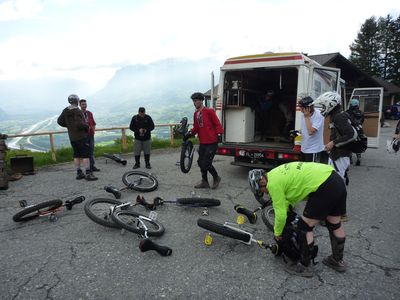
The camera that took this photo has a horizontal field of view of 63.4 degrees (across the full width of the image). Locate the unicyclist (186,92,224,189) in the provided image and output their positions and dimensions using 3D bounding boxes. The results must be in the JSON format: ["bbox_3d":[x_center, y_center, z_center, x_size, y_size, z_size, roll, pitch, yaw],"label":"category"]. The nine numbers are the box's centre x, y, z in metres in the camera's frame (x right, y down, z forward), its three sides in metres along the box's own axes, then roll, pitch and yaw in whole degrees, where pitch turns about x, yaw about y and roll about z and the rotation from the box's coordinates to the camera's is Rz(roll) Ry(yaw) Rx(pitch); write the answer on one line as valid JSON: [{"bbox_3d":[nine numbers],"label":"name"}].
[{"bbox_3d":[0.111,-0.155,5.987,0.620,1.780,0.550,7,10,40],"label":"unicyclist"}]

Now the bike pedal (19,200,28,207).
[{"bbox_3d":[-2.340,0.700,4.280,0.100,0.100,0.035,-15,-9,-30],"label":"bike pedal"}]

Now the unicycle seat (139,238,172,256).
[{"bbox_3d":[-0.452,1.002,3.300,0.340,0.170,0.120,13,12,4],"label":"unicycle seat"}]

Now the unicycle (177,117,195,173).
[{"bbox_3d":[-0.275,-0.050,6.130,0.400,1.060,0.640,4,32,17],"label":"unicycle"}]

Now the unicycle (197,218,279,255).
[{"bbox_3d":[0.405,0.917,3.470,0.980,0.400,0.640,12,-14,36],"label":"unicycle"}]

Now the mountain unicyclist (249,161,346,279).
[{"bbox_3d":[0.977,0.604,3.175,0.920,1.060,0.580,3,9,22],"label":"mountain unicyclist"}]

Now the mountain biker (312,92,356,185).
[{"bbox_3d":[1.799,0.109,4.327,0.600,1.720,0.500,-1,8,-6],"label":"mountain biker"}]

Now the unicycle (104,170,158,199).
[{"bbox_3d":[-1.208,0.634,5.933,0.700,0.420,1.085,29,24,22],"label":"unicycle"}]

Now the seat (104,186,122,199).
[{"bbox_3d":[-1.470,0.719,5.524,0.360,0.180,0.130,29,24,22],"label":"seat"}]

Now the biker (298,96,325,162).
[{"bbox_3d":[1.758,0.010,5.101,0.420,1.700,0.480,-3,8,-17],"label":"biker"}]

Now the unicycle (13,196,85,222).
[{"bbox_3d":[-2.020,0.785,4.400,0.660,0.400,0.970,-23,-9,33],"label":"unicycle"}]

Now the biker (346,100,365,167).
[{"bbox_3d":[4.144,-0.436,8.418,0.550,1.760,0.460,-2,11,-15],"label":"biker"}]

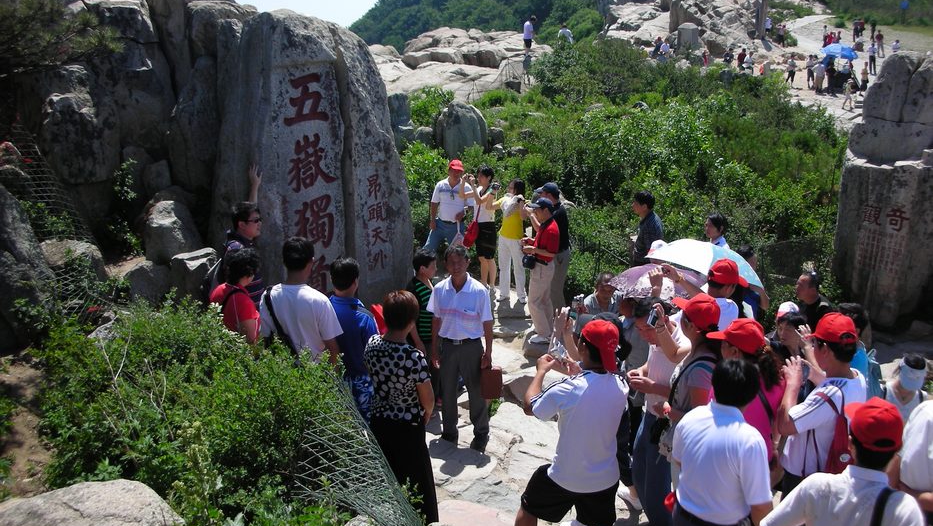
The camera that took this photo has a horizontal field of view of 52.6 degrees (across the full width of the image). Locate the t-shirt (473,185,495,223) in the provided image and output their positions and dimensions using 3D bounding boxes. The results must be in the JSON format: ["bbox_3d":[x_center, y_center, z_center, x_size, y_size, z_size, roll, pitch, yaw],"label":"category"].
[{"bbox_3d":[0.209,-0.719,11.600,0.280,0.500,0.420,-4,15,-17],"label":"t-shirt"}]

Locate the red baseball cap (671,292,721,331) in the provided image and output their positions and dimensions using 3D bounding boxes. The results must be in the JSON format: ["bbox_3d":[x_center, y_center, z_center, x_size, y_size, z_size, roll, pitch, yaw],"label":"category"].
[{"bbox_3d":[1.377,0.296,5.650,0.280,0.160,0.190,23,23,22],"label":"red baseball cap"}]

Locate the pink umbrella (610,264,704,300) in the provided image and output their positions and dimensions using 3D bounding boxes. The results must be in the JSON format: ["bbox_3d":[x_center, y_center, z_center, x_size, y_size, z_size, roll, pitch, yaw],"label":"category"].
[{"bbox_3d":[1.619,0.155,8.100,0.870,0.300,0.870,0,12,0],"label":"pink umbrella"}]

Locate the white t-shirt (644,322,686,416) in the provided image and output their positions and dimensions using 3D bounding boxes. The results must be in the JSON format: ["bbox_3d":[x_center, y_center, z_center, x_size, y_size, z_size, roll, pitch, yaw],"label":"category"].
[{"bbox_3d":[1.338,0.699,6.250,0.300,0.660,0.500,-4,15,-14],"label":"white t-shirt"}]

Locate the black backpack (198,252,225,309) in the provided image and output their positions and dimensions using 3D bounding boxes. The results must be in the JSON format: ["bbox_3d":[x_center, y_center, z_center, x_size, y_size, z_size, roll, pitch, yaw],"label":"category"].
[{"bbox_3d":[-1.736,0.180,6.600,0.210,0.460,0.300,-5,13,-21],"label":"black backpack"}]

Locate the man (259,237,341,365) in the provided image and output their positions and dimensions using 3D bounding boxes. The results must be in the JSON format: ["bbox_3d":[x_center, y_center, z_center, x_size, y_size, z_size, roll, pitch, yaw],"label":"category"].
[{"bbox_3d":[-1.091,0.660,6.277,0.520,1.700,0.320,3,14,11],"label":"man"}]

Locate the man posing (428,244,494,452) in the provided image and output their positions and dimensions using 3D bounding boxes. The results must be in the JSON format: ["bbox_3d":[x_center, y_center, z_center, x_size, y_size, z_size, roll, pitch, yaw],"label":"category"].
[{"bbox_3d":[-0.039,0.678,7.408,0.580,1.690,0.320,-2,14,-7],"label":"man posing"}]

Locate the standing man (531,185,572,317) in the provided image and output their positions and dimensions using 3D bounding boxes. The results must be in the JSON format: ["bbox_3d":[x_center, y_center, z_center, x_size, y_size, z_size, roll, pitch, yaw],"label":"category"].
[{"bbox_3d":[1.015,-0.123,11.403,0.480,1.740,0.520,8,16,29],"label":"standing man"}]

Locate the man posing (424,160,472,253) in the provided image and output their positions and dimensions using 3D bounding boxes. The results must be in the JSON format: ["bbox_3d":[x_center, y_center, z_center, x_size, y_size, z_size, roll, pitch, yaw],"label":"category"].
[{"bbox_3d":[-0.198,-0.431,11.698,0.580,1.710,0.360,-2,14,-8],"label":"man posing"}]

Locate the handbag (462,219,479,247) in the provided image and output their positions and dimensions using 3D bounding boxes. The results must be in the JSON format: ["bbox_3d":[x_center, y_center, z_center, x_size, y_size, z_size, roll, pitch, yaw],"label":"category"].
[{"bbox_3d":[0.050,-0.370,11.800,0.240,0.340,0.130,5,13,23],"label":"handbag"}]

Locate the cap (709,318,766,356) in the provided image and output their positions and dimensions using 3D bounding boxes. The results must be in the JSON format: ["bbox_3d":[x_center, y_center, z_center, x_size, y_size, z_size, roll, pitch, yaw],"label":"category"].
[{"bbox_3d":[1.374,0.371,4.800,0.280,0.140,0.180,19,19,24],"label":"cap"}]

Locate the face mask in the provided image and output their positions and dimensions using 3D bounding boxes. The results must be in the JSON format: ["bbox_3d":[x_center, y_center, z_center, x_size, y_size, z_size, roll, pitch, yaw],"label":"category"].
[{"bbox_3d":[2.935,0.744,6.200,0.180,0.200,0.140,3,12,14],"label":"face mask"}]

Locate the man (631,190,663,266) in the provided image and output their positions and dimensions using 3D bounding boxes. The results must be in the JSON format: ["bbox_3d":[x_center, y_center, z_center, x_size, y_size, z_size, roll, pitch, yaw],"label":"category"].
[{"bbox_3d":[1.706,0.141,8.900,0.350,1.680,0.470,5,13,22],"label":"man"}]

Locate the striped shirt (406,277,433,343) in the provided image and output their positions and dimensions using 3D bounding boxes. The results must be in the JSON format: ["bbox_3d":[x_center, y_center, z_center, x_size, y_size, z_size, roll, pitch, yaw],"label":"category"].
[{"bbox_3d":[-0.358,0.385,7.800,0.270,0.600,0.420,2,12,11],"label":"striped shirt"}]

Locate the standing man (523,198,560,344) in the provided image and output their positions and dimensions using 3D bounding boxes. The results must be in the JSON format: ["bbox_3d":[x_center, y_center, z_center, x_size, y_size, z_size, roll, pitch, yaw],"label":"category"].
[{"bbox_3d":[0.841,0.078,10.700,0.420,1.680,0.500,-1,12,-3],"label":"standing man"}]

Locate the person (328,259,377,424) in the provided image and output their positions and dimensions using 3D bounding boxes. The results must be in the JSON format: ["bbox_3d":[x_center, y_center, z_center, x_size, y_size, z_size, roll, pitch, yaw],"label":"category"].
[{"bbox_3d":[-0.815,0.768,6.632,0.500,1.690,0.340,6,15,23],"label":"person"}]

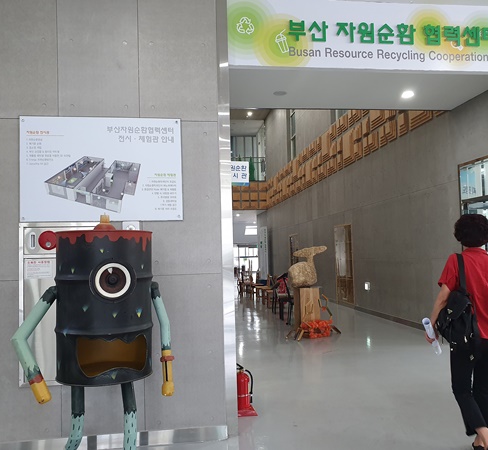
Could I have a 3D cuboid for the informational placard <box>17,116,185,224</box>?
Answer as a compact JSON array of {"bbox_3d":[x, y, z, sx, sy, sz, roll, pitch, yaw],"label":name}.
[{"bbox_3d":[-1.075,-0.424,3.446,1.195,0.795,0.020,-1,-2,-8],"label":"informational placard"}]

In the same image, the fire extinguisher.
[{"bbox_3d":[-0.017,1.453,4.062,0.240,0.460,0.250,-1,-2,-8],"label":"fire extinguisher"}]

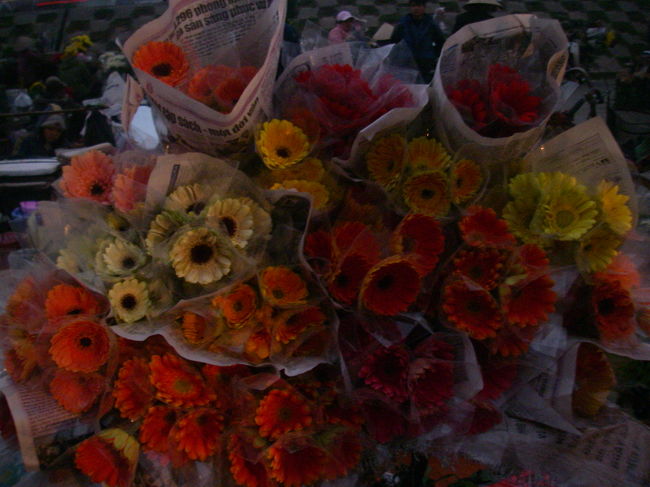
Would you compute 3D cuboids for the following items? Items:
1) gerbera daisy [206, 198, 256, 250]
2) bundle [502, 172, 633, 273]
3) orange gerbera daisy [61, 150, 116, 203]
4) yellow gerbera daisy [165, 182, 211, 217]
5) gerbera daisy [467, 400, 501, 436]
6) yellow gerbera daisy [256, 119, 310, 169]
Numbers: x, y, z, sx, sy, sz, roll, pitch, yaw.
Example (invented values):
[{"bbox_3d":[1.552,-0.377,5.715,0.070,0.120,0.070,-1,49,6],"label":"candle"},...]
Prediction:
[{"bbox_3d":[-0.159,-0.034,1.200,0.086,0.086,0.036,-13,-13,-25],"label":"gerbera daisy"},{"bbox_3d":[0.371,-0.032,1.100,0.195,0.130,0.120,0,25,0],"label":"bundle"},{"bbox_3d":[-0.398,-0.111,1.200,0.096,0.036,0.096,19,71,27],"label":"orange gerbera daisy"},{"bbox_3d":[-0.220,-0.067,1.160,0.086,0.036,0.086,14,57,20],"label":"yellow gerbera daisy"},{"bbox_3d":[0.228,0.251,1.028,0.066,0.066,0.032,-1,-19,-3],"label":"gerbera daisy"},{"bbox_3d":[-0.066,-0.155,1.129,0.086,0.086,0.036,-2,-12,-4],"label":"yellow gerbera daisy"}]

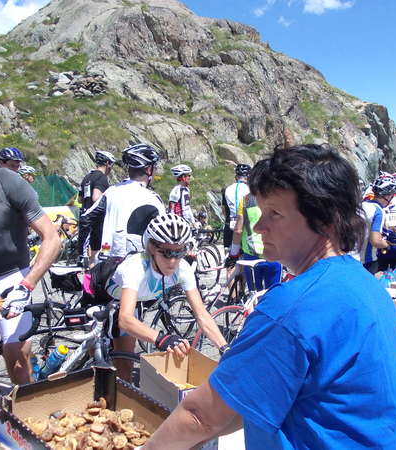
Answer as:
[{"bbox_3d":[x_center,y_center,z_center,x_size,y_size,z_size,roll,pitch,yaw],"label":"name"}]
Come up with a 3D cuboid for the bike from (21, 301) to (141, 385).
[{"bbox_3d":[-0.893,0.820,2.812,1.670,1.000,0.430,3,6,8],"label":"bike"}]

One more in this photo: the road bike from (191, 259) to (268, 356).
[{"bbox_3d":[0.686,0.757,3.931,1.670,1.000,0.440,-1,7,-28],"label":"road bike"}]

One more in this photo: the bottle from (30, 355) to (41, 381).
[{"bbox_3d":[-0.958,0.866,2.870,0.074,0.210,0.074,-14,3,9],"label":"bottle"}]

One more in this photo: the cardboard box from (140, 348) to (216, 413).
[{"bbox_3d":[-0.056,0.624,1.802,0.206,0.200,0.332,-1,7,-29],"label":"cardboard box"}]

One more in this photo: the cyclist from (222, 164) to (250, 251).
[{"bbox_3d":[0.472,0.094,6.343,0.520,1.800,0.420,4,6,14],"label":"cyclist"}]

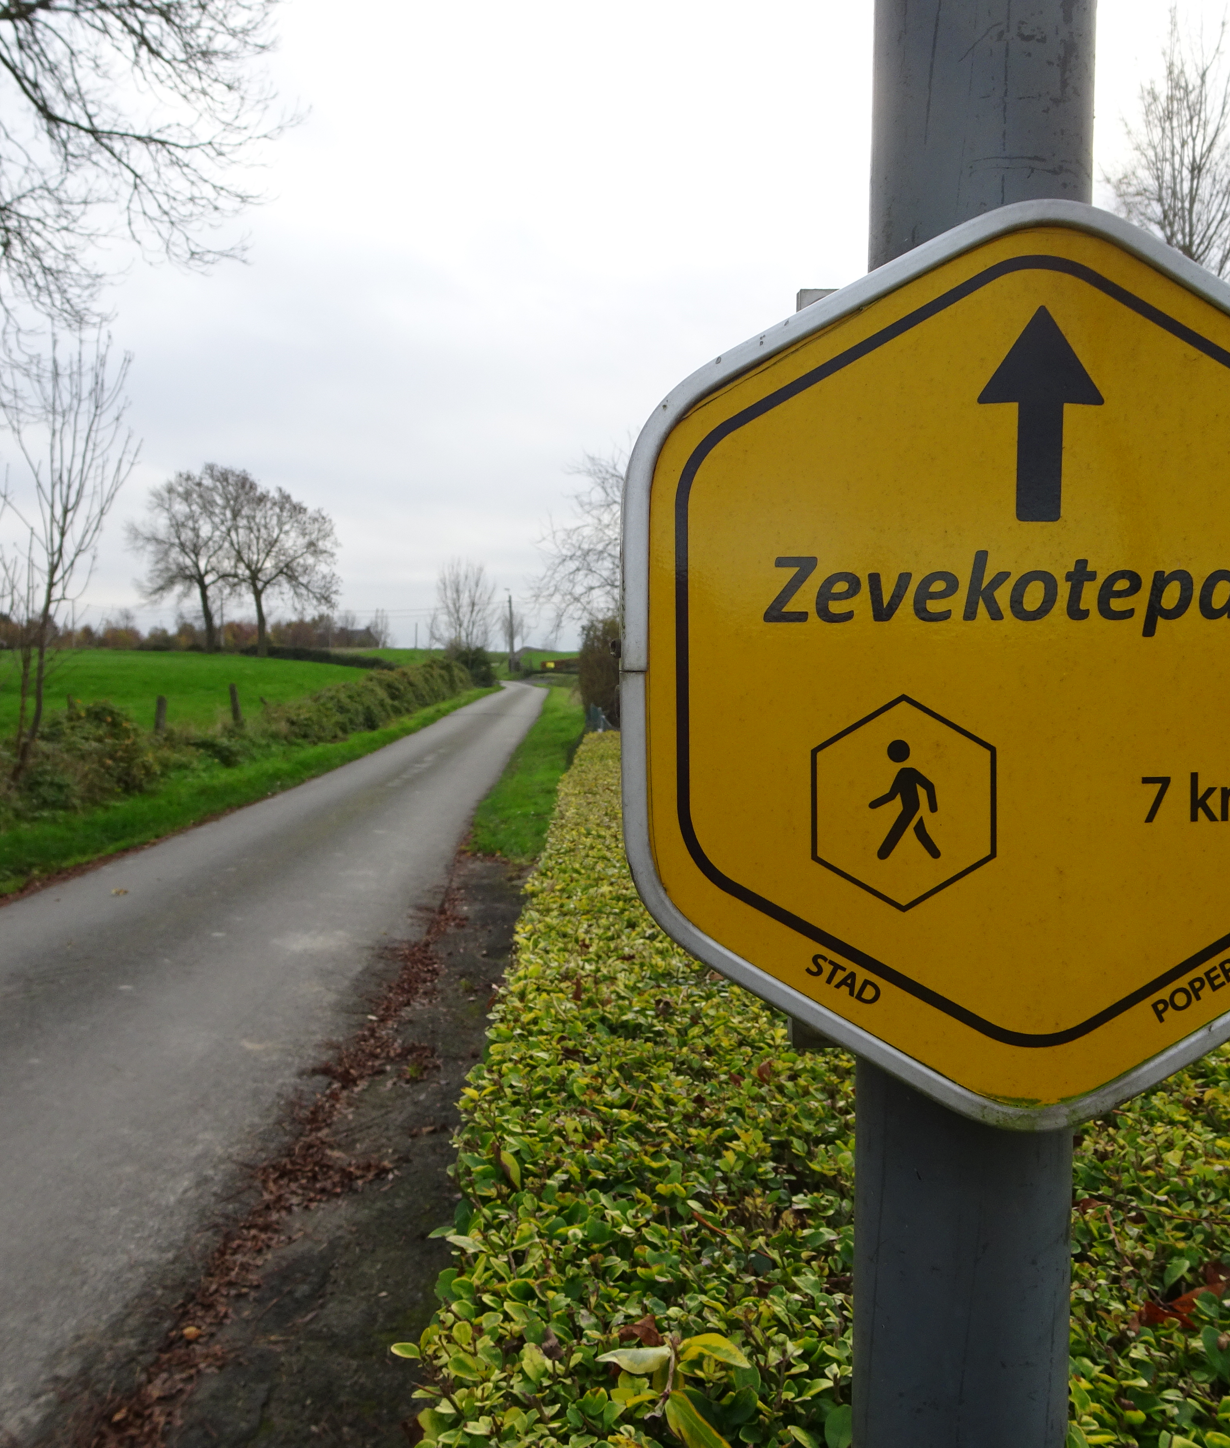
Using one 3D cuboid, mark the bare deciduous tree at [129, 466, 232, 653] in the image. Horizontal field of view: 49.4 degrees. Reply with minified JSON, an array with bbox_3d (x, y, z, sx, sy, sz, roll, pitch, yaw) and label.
[{"bbox_3d":[-29.256,-11.054,90.000,7.099,12.473,7.099,0,3,0],"label":"bare deciduous tree"}]

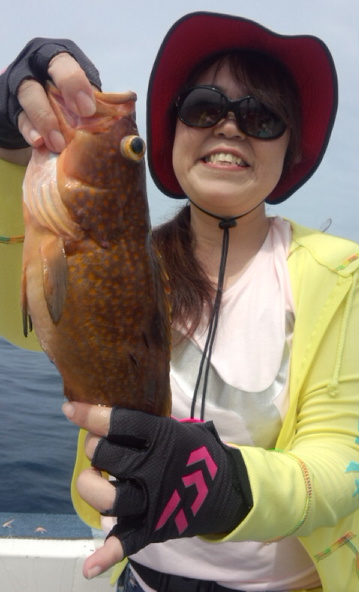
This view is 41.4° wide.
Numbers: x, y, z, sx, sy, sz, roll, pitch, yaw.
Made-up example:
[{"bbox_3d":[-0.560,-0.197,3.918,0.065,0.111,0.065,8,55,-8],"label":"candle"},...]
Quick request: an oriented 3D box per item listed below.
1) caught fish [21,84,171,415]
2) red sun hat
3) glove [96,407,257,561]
[{"bbox_3d":[-0.059,0.006,0.388,0.122,0.345,0.070,-4,0,-21],"label":"caught fish"},{"bbox_3d":[0.095,-0.288,0.700,0.280,0.170,0.305,4,-31,9],"label":"red sun hat"},{"bbox_3d":[-0.003,0.143,0.373,0.120,0.108,0.075,-16,-7,1],"label":"glove"}]

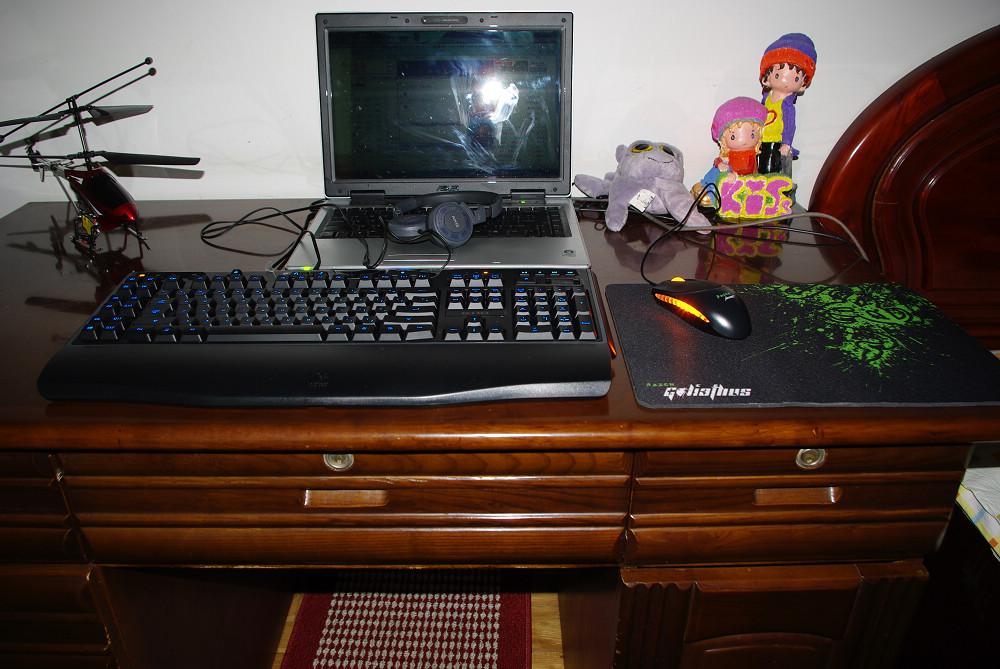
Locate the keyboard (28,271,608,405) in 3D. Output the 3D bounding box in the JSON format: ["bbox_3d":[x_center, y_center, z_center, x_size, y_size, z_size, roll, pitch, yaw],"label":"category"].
[{"bbox_3d":[-0.151,-0.009,0.730,0.498,0.043,0.222,-1,28,-1],"label":"keyboard"}]

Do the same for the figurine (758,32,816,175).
[{"bbox_3d":[0.386,-0.298,1.033,0.074,0.220,0.062,3,29,6],"label":"figurine"}]

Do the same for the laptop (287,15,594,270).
[{"bbox_3d":[-0.070,-0.237,0.916,0.337,0.267,0.312,0,28,0],"label":"laptop"}]

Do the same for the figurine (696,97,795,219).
[{"bbox_3d":[0.340,-0.249,1.048,0.132,0.160,0.068,2,29,4],"label":"figurine"}]

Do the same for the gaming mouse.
[{"bbox_3d":[0.205,-0.036,0.777,0.064,0.039,0.128,-16,32,-26],"label":"gaming mouse"}]

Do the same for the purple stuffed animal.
[{"bbox_3d":[0.193,-0.209,1.029,0.152,0.109,0.148,-6,29,-10],"label":"purple stuffed animal"}]

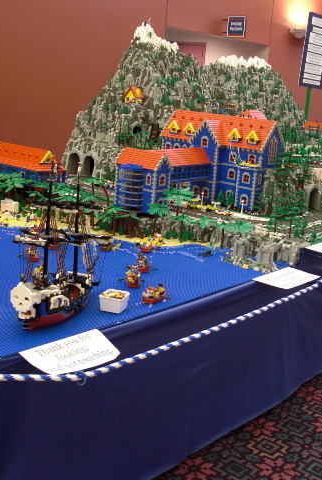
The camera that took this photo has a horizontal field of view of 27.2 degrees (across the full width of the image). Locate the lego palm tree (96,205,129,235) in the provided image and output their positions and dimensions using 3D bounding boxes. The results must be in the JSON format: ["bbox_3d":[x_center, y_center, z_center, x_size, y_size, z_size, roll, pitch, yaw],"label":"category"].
[{"bbox_3d":[-0.217,-0.085,3.044,0.128,0.135,0.128,5,14,0],"label":"lego palm tree"}]

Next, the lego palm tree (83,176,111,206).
[{"bbox_3d":[-0.316,-0.236,3.285,0.130,0.130,0.130,5,14,0],"label":"lego palm tree"}]

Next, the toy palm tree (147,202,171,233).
[{"bbox_3d":[-0.010,-0.101,3.181,0.118,0.134,0.118,5,14,0],"label":"toy palm tree"}]

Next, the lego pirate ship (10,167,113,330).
[{"bbox_3d":[-0.291,0.009,1.948,0.185,0.460,0.320,12,15,28],"label":"lego pirate ship"}]

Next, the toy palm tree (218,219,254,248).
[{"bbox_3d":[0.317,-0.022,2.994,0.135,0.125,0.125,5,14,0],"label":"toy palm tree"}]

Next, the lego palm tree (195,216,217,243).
[{"bbox_3d":[0.207,-0.047,3.063,0.115,0.120,0.115,5,14,0],"label":"lego palm tree"}]

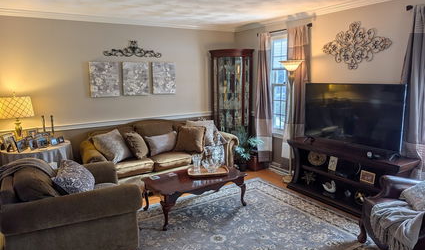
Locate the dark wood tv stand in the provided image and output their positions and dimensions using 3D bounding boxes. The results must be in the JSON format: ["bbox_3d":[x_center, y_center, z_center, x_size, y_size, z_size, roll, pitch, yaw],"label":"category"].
[{"bbox_3d":[1.545,0.617,3.537,0.335,0.686,1.466,-7,11,-31],"label":"dark wood tv stand"}]

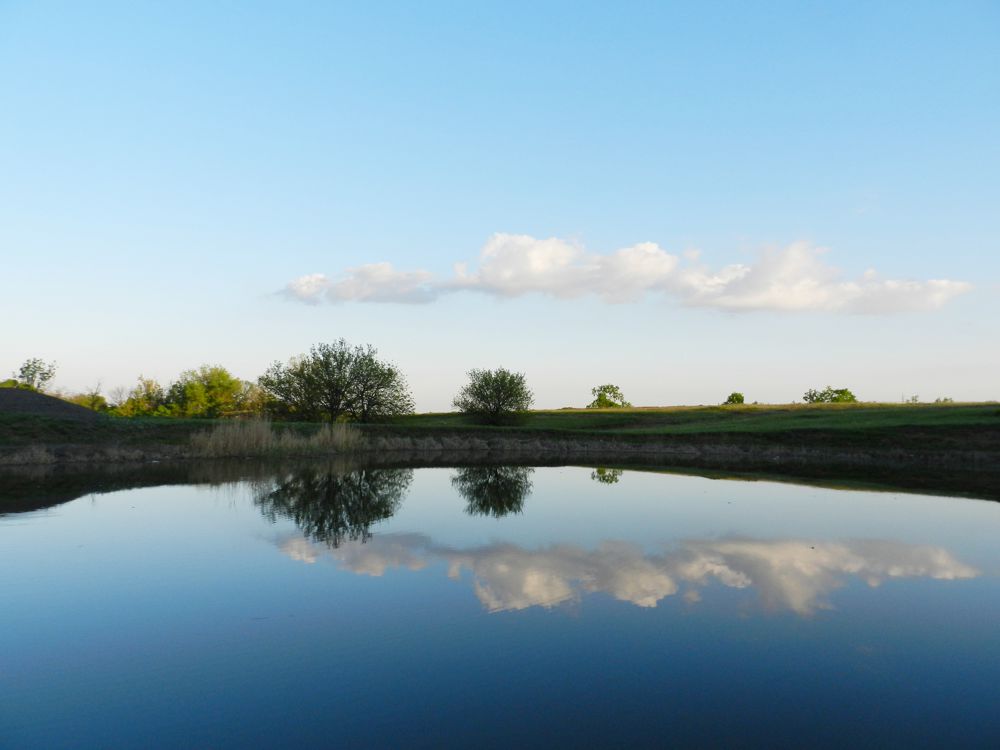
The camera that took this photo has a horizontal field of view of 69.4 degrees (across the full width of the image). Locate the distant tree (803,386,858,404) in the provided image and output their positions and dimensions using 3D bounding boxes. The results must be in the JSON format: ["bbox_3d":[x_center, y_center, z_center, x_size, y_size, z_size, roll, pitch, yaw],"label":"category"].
[{"bbox_3d":[49.270,3.290,108.000,7.340,3.140,6.000,-1,-4,25],"label":"distant tree"}]

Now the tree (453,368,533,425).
[{"bbox_3d":[-0.530,1.520,51.000,5.650,4.100,5.200,1,-4,-1],"label":"tree"}]

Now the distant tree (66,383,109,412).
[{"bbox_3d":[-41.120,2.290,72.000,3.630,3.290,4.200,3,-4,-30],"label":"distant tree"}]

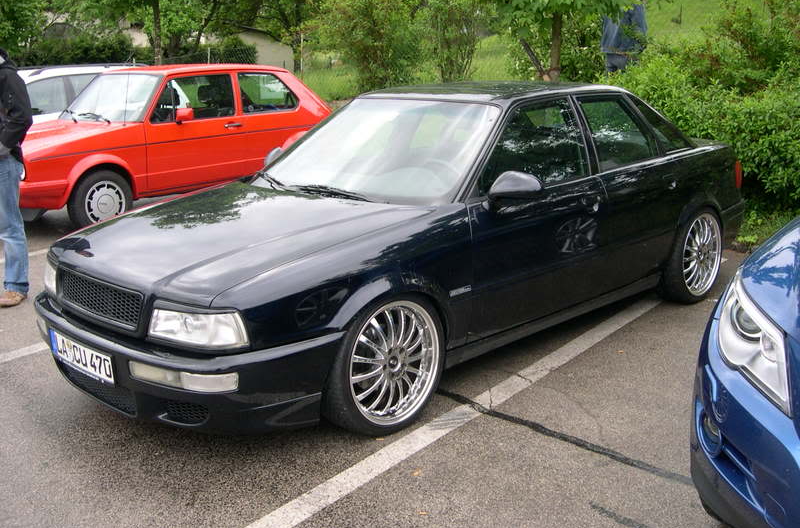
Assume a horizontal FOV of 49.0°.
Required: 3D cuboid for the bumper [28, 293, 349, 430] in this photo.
[{"bbox_3d":[-1.020,0.351,3.629,1.690,0.360,0.640,11,18,44],"label":"bumper"}]

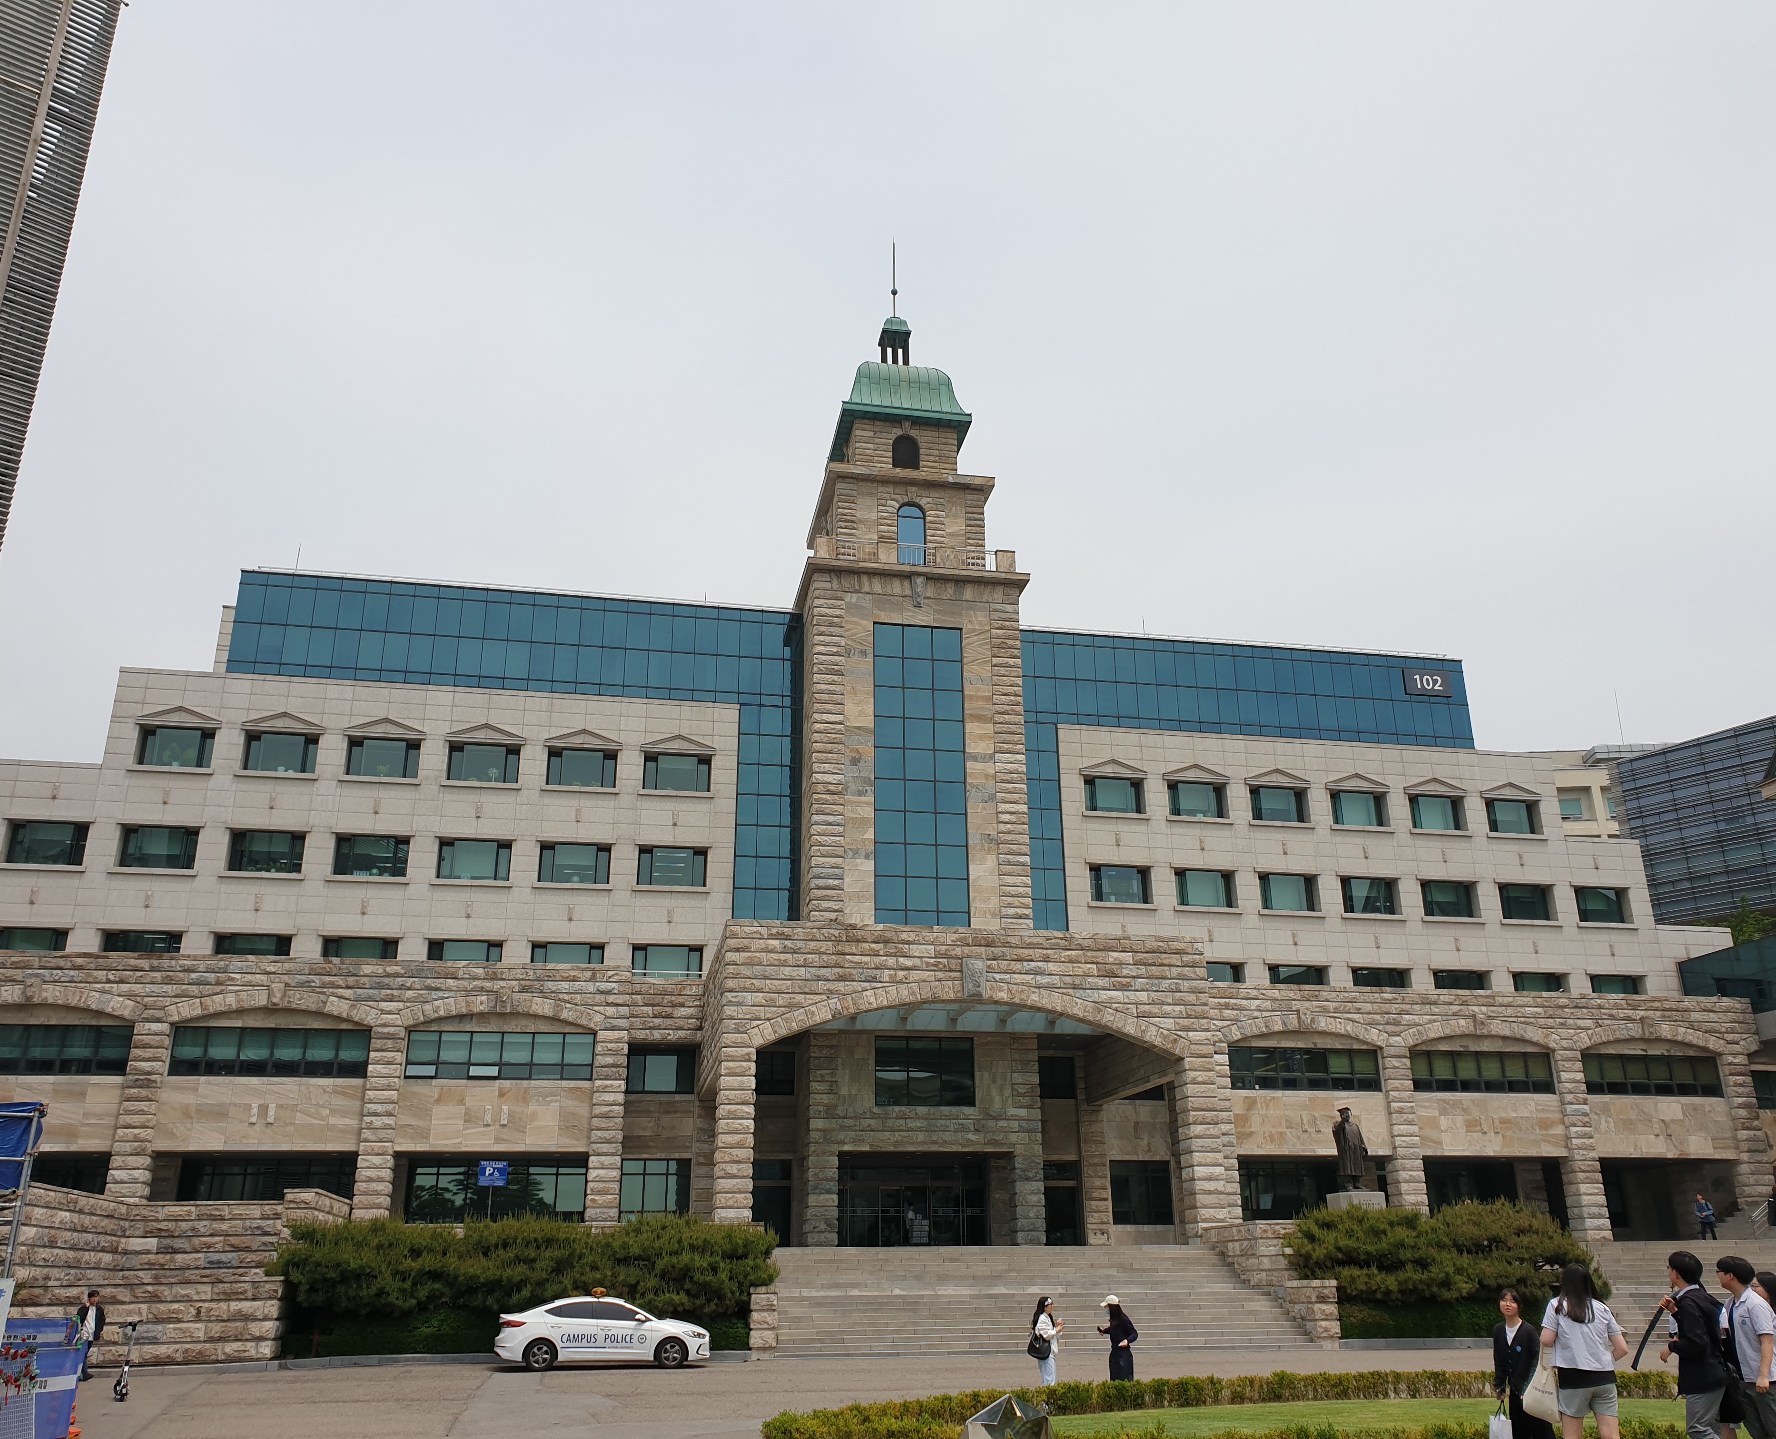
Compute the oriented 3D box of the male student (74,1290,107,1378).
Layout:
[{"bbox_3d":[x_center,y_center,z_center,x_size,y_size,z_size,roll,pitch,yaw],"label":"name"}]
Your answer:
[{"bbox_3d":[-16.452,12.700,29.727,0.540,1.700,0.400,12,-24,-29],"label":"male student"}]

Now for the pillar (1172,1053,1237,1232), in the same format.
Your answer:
[{"bbox_3d":[9.367,12.735,43.159,1.000,5.200,0.980,3,-20,-11],"label":"pillar"}]

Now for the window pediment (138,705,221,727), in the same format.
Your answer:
[{"bbox_3d":[-25.389,-0.100,51.692,2.848,0.768,0.270,3,-21,-11],"label":"window pediment"}]

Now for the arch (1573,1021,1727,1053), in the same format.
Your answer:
[{"bbox_3d":[28.670,12.054,54.633,6.600,1.270,0.600,3,-20,-11],"label":"arch"}]

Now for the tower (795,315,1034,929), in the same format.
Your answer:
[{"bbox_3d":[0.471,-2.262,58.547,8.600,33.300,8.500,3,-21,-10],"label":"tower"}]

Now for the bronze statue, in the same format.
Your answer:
[{"bbox_3d":[14.118,13.078,43.954,1.060,2.487,0.800,3,-21,-10],"label":"bronze statue"}]

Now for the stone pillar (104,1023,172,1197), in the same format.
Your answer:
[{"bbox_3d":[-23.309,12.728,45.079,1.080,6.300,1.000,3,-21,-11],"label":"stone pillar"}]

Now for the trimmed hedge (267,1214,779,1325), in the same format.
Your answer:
[{"bbox_3d":[-8.292,12.711,33.606,11.350,2.200,2.500,3,-20,-11],"label":"trimmed hedge"}]

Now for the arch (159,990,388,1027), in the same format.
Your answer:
[{"bbox_3d":[-19.809,9.387,46.785,6.850,1.220,0.600,3,-21,-11],"label":"arch"}]

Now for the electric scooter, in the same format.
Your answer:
[{"bbox_3d":[-12.412,10.476,23.512,0.470,1.150,1.050,11,-23,-29],"label":"electric scooter"}]

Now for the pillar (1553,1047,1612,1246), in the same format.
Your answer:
[{"bbox_3d":[25.296,15.566,52.813,1.020,6.580,1.000,3,-20,-11],"label":"pillar"}]

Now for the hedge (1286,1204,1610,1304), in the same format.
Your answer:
[{"bbox_3d":[14.790,14.178,38.462,8.800,2.550,3.000,3,-21,-10],"label":"hedge"}]

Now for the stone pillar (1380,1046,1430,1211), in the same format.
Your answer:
[{"bbox_3d":[18.557,15.257,52.112,1.040,6.600,0.950,3,-21,-10],"label":"stone pillar"}]

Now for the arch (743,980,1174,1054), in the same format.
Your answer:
[{"bbox_3d":[2.487,9.245,44.277,13.950,2.200,0.800,3,-21,-11],"label":"arch"}]

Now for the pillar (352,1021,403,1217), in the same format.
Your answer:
[{"bbox_3d":[-15.815,12.637,44.818,1.040,6.120,1.000,3,-20,-11],"label":"pillar"}]

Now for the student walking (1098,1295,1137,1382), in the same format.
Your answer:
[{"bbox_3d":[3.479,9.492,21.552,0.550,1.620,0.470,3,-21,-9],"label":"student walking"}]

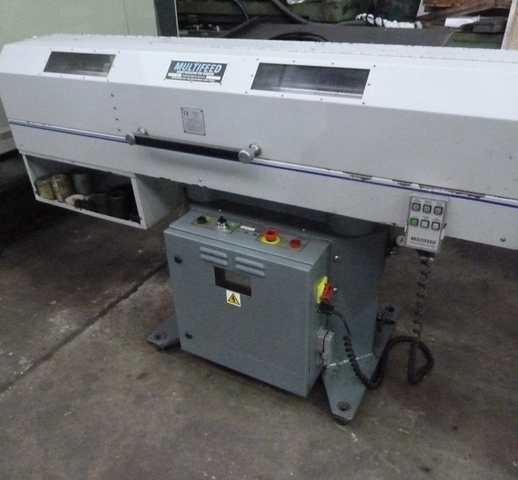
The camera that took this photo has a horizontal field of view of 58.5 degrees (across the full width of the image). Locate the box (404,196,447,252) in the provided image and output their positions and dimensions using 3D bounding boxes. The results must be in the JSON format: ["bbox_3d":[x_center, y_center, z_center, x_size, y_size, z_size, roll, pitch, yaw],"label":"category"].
[{"bbox_3d":[0.417,-0.048,1.147,0.082,0.140,0.045,13,34,24],"label":"box"}]

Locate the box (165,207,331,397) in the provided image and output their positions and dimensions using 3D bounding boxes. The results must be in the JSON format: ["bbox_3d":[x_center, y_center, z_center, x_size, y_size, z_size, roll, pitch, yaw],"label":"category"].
[{"bbox_3d":[-0.038,0.210,1.562,0.505,0.516,0.153,14,34,25],"label":"box"}]

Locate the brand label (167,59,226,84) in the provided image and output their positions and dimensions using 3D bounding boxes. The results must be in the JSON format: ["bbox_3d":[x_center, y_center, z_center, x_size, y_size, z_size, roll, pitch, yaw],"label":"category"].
[{"bbox_3d":[-0.183,-0.485,1.337,0.194,0.063,0.004,13,-8,24],"label":"brand label"}]

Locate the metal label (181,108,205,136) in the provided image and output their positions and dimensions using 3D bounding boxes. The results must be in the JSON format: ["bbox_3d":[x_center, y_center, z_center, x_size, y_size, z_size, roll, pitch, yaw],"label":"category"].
[{"bbox_3d":[-0.195,-0.351,1.374,0.077,0.073,0.004,13,34,24],"label":"metal label"}]

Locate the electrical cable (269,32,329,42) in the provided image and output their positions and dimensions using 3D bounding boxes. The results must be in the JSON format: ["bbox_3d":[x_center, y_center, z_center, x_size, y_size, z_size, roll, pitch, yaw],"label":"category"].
[{"bbox_3d":[0.239,-1.218,2.800,0.400,0.060,0.380,14,34,25],"label":"electrical cable"}]

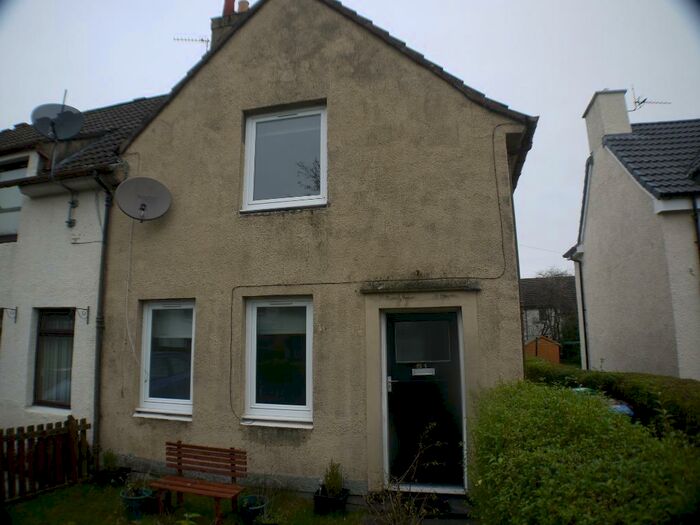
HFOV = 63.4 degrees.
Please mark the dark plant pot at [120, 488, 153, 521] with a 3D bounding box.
[{"bbox_3d":[-2.426,2.768,6.450,0.360,0.300,0.360,0,-10,0],"label":"dark plant pot"}]

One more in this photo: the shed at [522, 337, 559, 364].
[{"bbox_3d":[9.107,4.601,26.821,1.750,2.100,2.100,-3,-10,15],"label":"shed"}]

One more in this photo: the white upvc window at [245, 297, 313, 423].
[{"bbox_3d":[-0.888,1.188,7.052,0.920,1.510,0.100,-3,-10,15],"label":"white upvc window"}]

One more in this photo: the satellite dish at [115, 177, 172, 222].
[{"bbox_3d":[-2.709,-0.827,7.428,0.700,0.620,0.420,2,-10,-15],"label":"satellite dish"}]

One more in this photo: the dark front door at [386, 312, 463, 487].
[{"bbox_3d":[0.852,1.546,6.500,0.850,1.970,0.070,-3,-10,15],"label":"dark front door"}]

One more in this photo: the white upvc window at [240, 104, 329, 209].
[{"bbox_3d":[-0.859,-1.361,7.472,1.180,1.330,0.100,-3,-10,15],"label":"white upvc window"}]

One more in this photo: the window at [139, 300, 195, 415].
[{"bbox_3d":[-2.407,1.236,7.473,0.800,1.470,0.100,-3,-10,15],"label":"window"}]

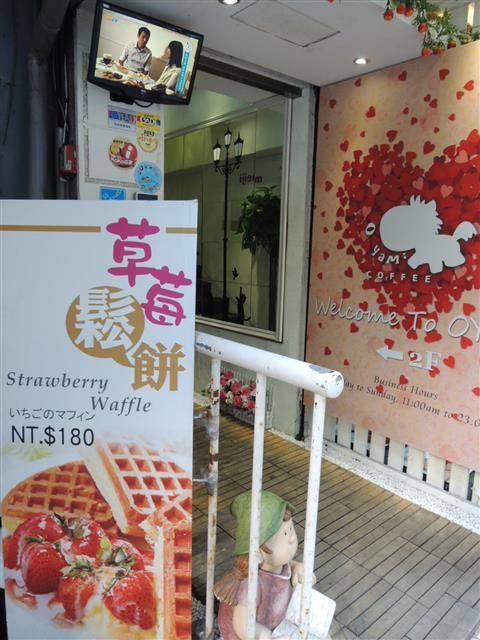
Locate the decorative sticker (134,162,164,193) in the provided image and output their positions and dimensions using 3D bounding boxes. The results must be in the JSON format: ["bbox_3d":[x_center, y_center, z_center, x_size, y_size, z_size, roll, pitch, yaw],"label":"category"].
[{"bbox_3d":[-0.484,-0.756,2.357,0.161,0.165,0.010,-7,13,-39],"label":"decorative sticker"}]

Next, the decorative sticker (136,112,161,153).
[{"bbox_3d":[-0.474,-0.978,2.320,0.134,0.200,0.010,-7,13,-39],"label":"decorative sticker"}]

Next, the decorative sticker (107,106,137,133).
[{"bbox_3d":[-0.587,-1.003,2.220,0.151,0.099,0.010,-7,13,-39],"label":"decorative sticker"}]

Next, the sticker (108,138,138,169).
[{"bbox_3d":[-0.589,-0.842,2.251,0.155,0.157,0.010,-7,13,-39],"label":"sticker"}]

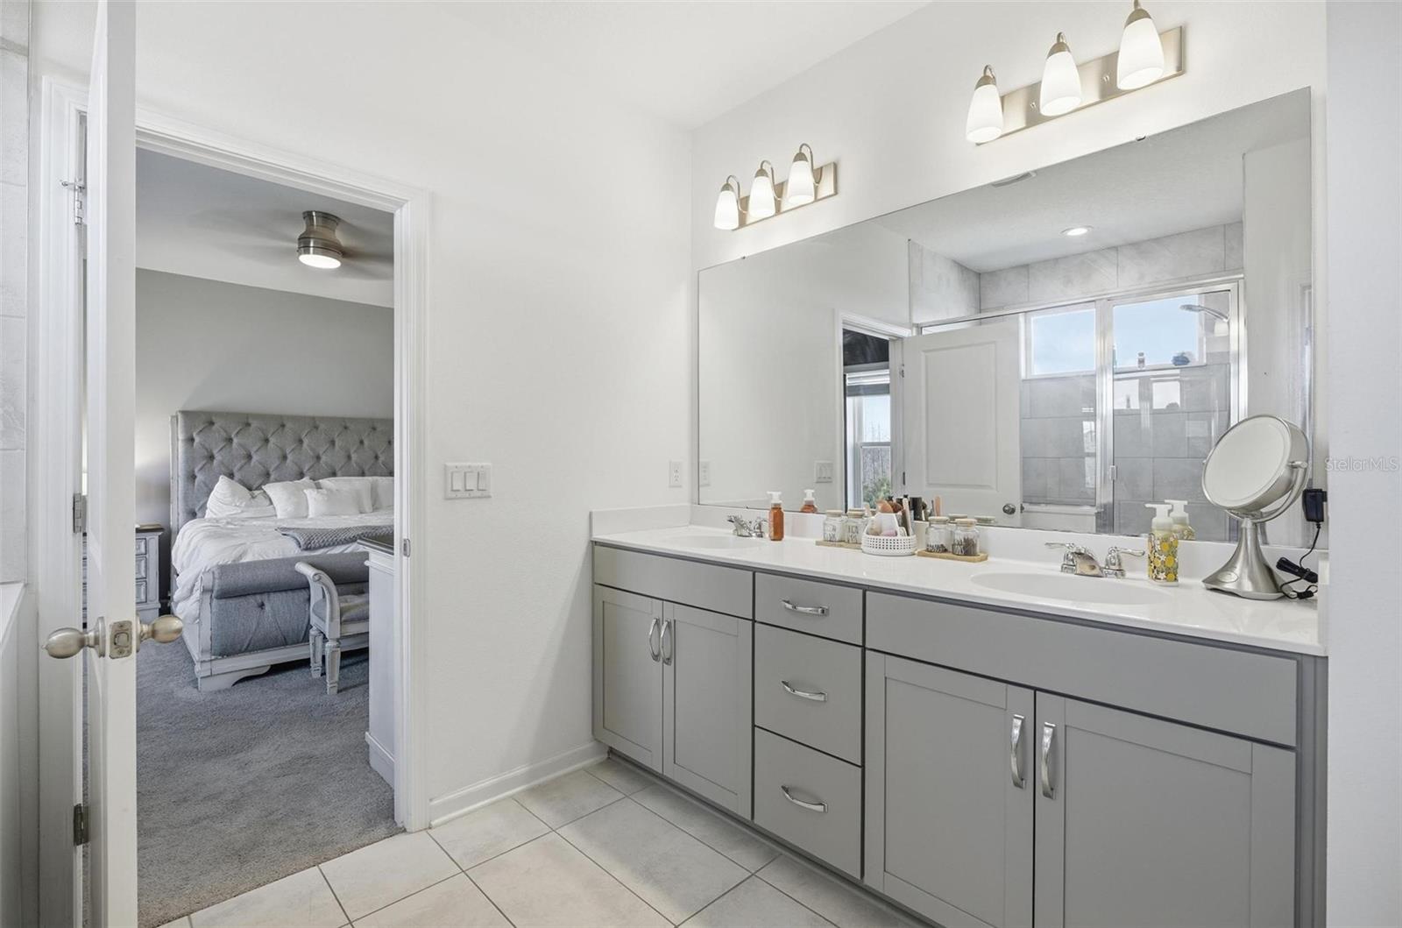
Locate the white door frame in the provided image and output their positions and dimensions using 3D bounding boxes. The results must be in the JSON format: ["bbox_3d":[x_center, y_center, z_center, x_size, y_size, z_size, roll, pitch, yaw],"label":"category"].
[{"bbox_3d":[-1.277,0.155,1.819,0.896,2.126,0.140,0,0,-45],"label":"white door frame"}]

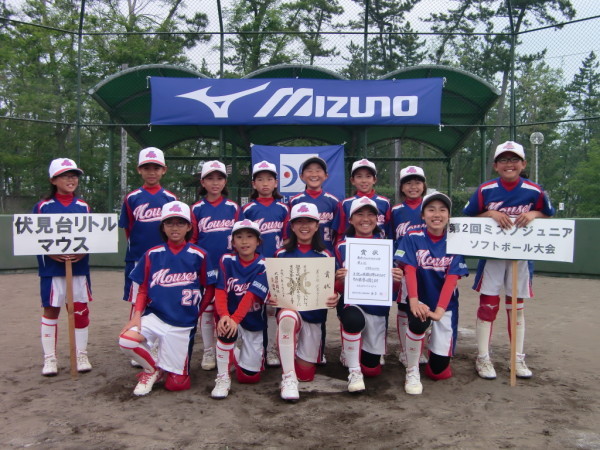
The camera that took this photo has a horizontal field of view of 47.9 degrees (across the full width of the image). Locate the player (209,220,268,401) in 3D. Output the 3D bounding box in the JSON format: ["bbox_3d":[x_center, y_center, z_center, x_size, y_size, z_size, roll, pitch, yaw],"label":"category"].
[{"bbox_3d":[-0.328,0.477,4.244,0.390,1.030,0.780,0,1,11],"label":"player"}]

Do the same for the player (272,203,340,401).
[{"bbox_3d":[0.038,0.428,4.264,0.450,1.130,0.820,0,1,3],"label":"player"}]

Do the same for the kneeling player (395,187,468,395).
[{"bbox_3d":[0.836,0.397,4.380,0.480,1.210,0.790,0,1,3],"label":"kneeling player"}]

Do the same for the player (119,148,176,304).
[{"bbox_3d":[-1.085,0.220,4.860,0.430,1.550,0.300,0,1,-6],"label":"player"}]

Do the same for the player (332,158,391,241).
[{"bbox_3d":[0.464,0.259,4.862,0.420,1.460,0.300,0,1,0],"label":"player"}]

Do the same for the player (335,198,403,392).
[{"bbox_3d":[0.443,0.411,4.450,0.460,1.180,0.800,0,1,3],"label":"player"}]

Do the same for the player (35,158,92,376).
[{"bbox_3d":[-1.616,0.271,4.640,0.420,1.455,0.360,0,1,-9],"label":"player"}]

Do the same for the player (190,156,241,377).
[{"bbox_3d":[-0.594,0.271,4.770,0.380,1.450,0.290,0,1,-5],"label":"player"}]

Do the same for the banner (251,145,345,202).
[{"bbox_3d":[-0.028,-0.876,12.600,1.740,1.220,0.040,0,1,1],"label":"banner"}]

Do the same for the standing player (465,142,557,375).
[{"bbox_3d":[1.359,0.228,4.421,0.590,1.540,0.430,0,1,11],"label":"standing player"}]

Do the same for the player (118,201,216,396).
[{"bbox_3d":[-0.835,0.423,4.340,0.600,1.160,0.740,0,1,3],"label":"player"}]

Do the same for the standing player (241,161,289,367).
[{"bbox_3d":[-0.255,0.269,4.880,0.380,1.450,0.290,0,1,-3],"label":"standing player"}]

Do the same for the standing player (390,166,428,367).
[{"bbox_3d":[0.829,0.286,4.832,0.380,1.410,0.300,0,1,3],"label":"standing player"}]

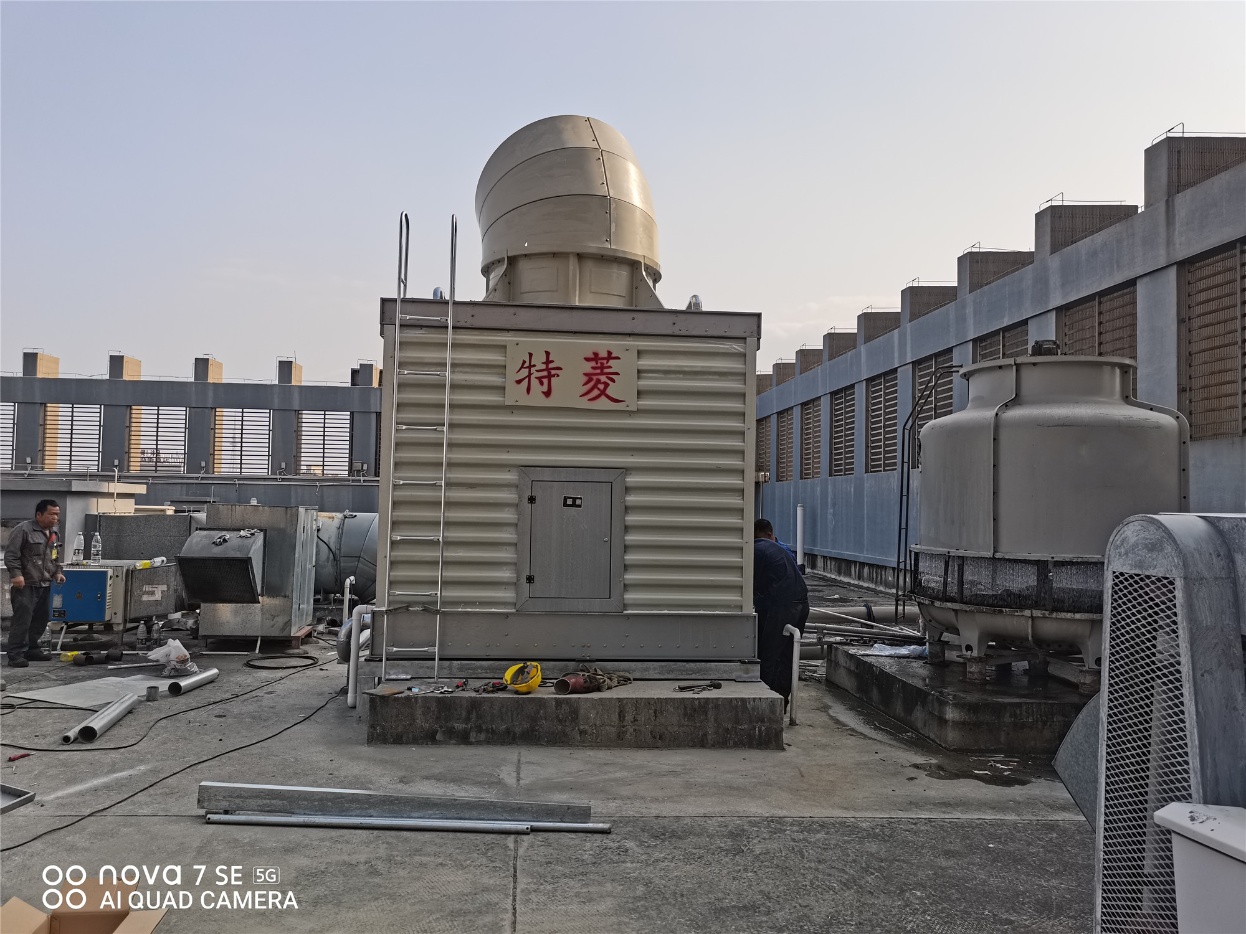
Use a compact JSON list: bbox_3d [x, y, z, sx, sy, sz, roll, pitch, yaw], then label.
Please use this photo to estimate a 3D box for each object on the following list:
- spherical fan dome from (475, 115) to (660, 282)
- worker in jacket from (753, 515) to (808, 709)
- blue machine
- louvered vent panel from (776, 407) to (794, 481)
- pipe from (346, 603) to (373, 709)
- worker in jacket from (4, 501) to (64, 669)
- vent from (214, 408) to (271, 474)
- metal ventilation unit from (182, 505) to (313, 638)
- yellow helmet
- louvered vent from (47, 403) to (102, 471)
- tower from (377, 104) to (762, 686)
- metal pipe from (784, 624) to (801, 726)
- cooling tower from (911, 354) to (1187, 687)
[{"bbox_3d":[-0.458,-2.320,8.343,1.602,1.422,1.662,2,-3,-27],"label":"spherical fan dome"},{"bbox_3d":[1.267,1.215,7.785,0.560,1.558,0.520,-1,-3,31],"label":"worker in jacket"},{"bbox_3d":[-5.789,1.371,10.147,0.589,0.571,0.400,1,-3,-6],"label":"blue machine"},{"bbox_3d":[4.789,-0.624,27.679,0.100,2.089,1.919,1,-2,-6],"label":"louvered vent panel"},{"bbox_3d":[-2.024,1.488,7.339,0.230,0.810,0.075,1,-2,-4],"label":"pipe"},{"bbox_3d":[-5.814,1.128,9.248,0.430,1.614,0.510,1,-3,4],"label":"worker in jacket"},{"bbox_3d":[-12.181,-0.830,29.951,1.719,2.132,0.150,1,-3,-6],"label":"vent"},{"bbox_3d":[-4.133,1.154,10.440,1.049,1.438,1.500,1,-2,-5],"label":"metal ventilation unit"},{"bbox_3d":[-0.706,1.487,6.589,0.275,0.155,0.215,-15,22,26],"label":"yellow helmet"},{"bbox_3d":[-17.299,-0.942,29.433,1.683,2.132,0.150,1,-3,-6],"label":"louvered vent"},{"bbox_3d":[-0.430,-0.697,8.236,2.901,4.673,2.250,1,-2,-4],"label":"tower"},{"bbox_3d":[1.300,1.590,7.170,0.135,0.771,0.085,1,-2,-4],"label":"metal pipe"},{"bbox_3d":[3.433,0.425,7.851,2.041,2.567,2.041,1,-3,-6],"label":"cooling tower"}]

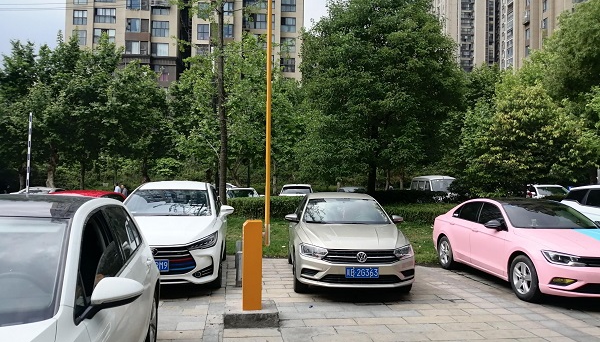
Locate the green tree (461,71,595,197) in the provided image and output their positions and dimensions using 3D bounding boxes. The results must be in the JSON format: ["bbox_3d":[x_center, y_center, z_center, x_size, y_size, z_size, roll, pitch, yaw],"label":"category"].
[{"bbox_3d":[10.396,-1.078,20.587,6.100,6.800,6.000,1,-1,0],"label":"green tree"}]

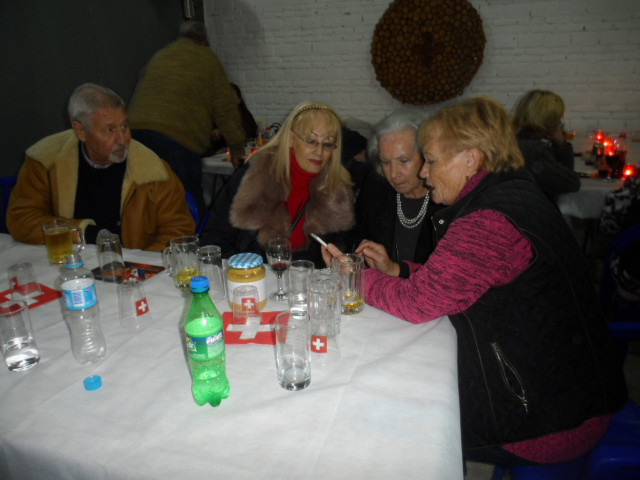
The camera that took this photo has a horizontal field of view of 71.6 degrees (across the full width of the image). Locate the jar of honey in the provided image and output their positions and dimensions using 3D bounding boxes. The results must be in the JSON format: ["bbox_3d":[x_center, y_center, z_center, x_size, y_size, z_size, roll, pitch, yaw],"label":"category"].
[{"bbox_3d":[-0.183,0.105,1.130,0.096,0.120,0.096,0,16,0],"label":"jar of honey"}]

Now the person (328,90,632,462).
[{"bbox_3d":[0.427,0.273,1.184,0.740,1.230,0.520,6,17,22],"label":"person"}]

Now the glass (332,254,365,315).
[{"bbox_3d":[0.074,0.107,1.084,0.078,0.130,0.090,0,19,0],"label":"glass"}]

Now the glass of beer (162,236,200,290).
[{"bbox_3d":[-0.376,0.067,1.215,0.106,0.130,0.078,-6,20,-17],"label":"glass of beer"}]

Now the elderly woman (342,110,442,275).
[{"bbox_3d":[0.280,0.183,1.505,0.480,1.190,0.640,4,20,11],"label":"elderly woman"}]

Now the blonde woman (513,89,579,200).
[{"bbox_3d":[1.150,-0.127,2.329,0.680,1.230,0.480,-9,21,-24],"label":"blonde woman"}]

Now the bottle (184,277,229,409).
[{"bbox_3d":[-0.193,0.172,0.743,0.066,0.233,0.066,0,19,0],"label":"bottle"}]

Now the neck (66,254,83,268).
[{"bbox_3d":[-0.468,0.042,0.839,0.030,0.024,0.030,0,16,0],"label":"neck"}]

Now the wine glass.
[{"bbox_3d":[-0.103,0.076,1.163,0.067,0.156,0.067,0,16,0],"label":"wine glass"}]

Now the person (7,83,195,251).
[{"bbox_3d":[-0.755,0.092,1.643,0.630,1.270,0.660,0,19,-1],"label":"person"}]

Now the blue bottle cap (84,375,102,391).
[{"bbox_3d":[-0.423,0.263,0.827,0.032,0.013,0.032,0,19,0],"label":"blue bottle cap"}]

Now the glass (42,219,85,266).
[{"bbox_3d":[-0.824,0.011,1.438,0.114,0.138,0.078,-2,16,-5],"label":"glass"}]

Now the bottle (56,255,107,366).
[{"bbox_3d":[-0.467,0.134,0.866,0.070,0.215,0.070,0,16,0],"label":"bottle"}]

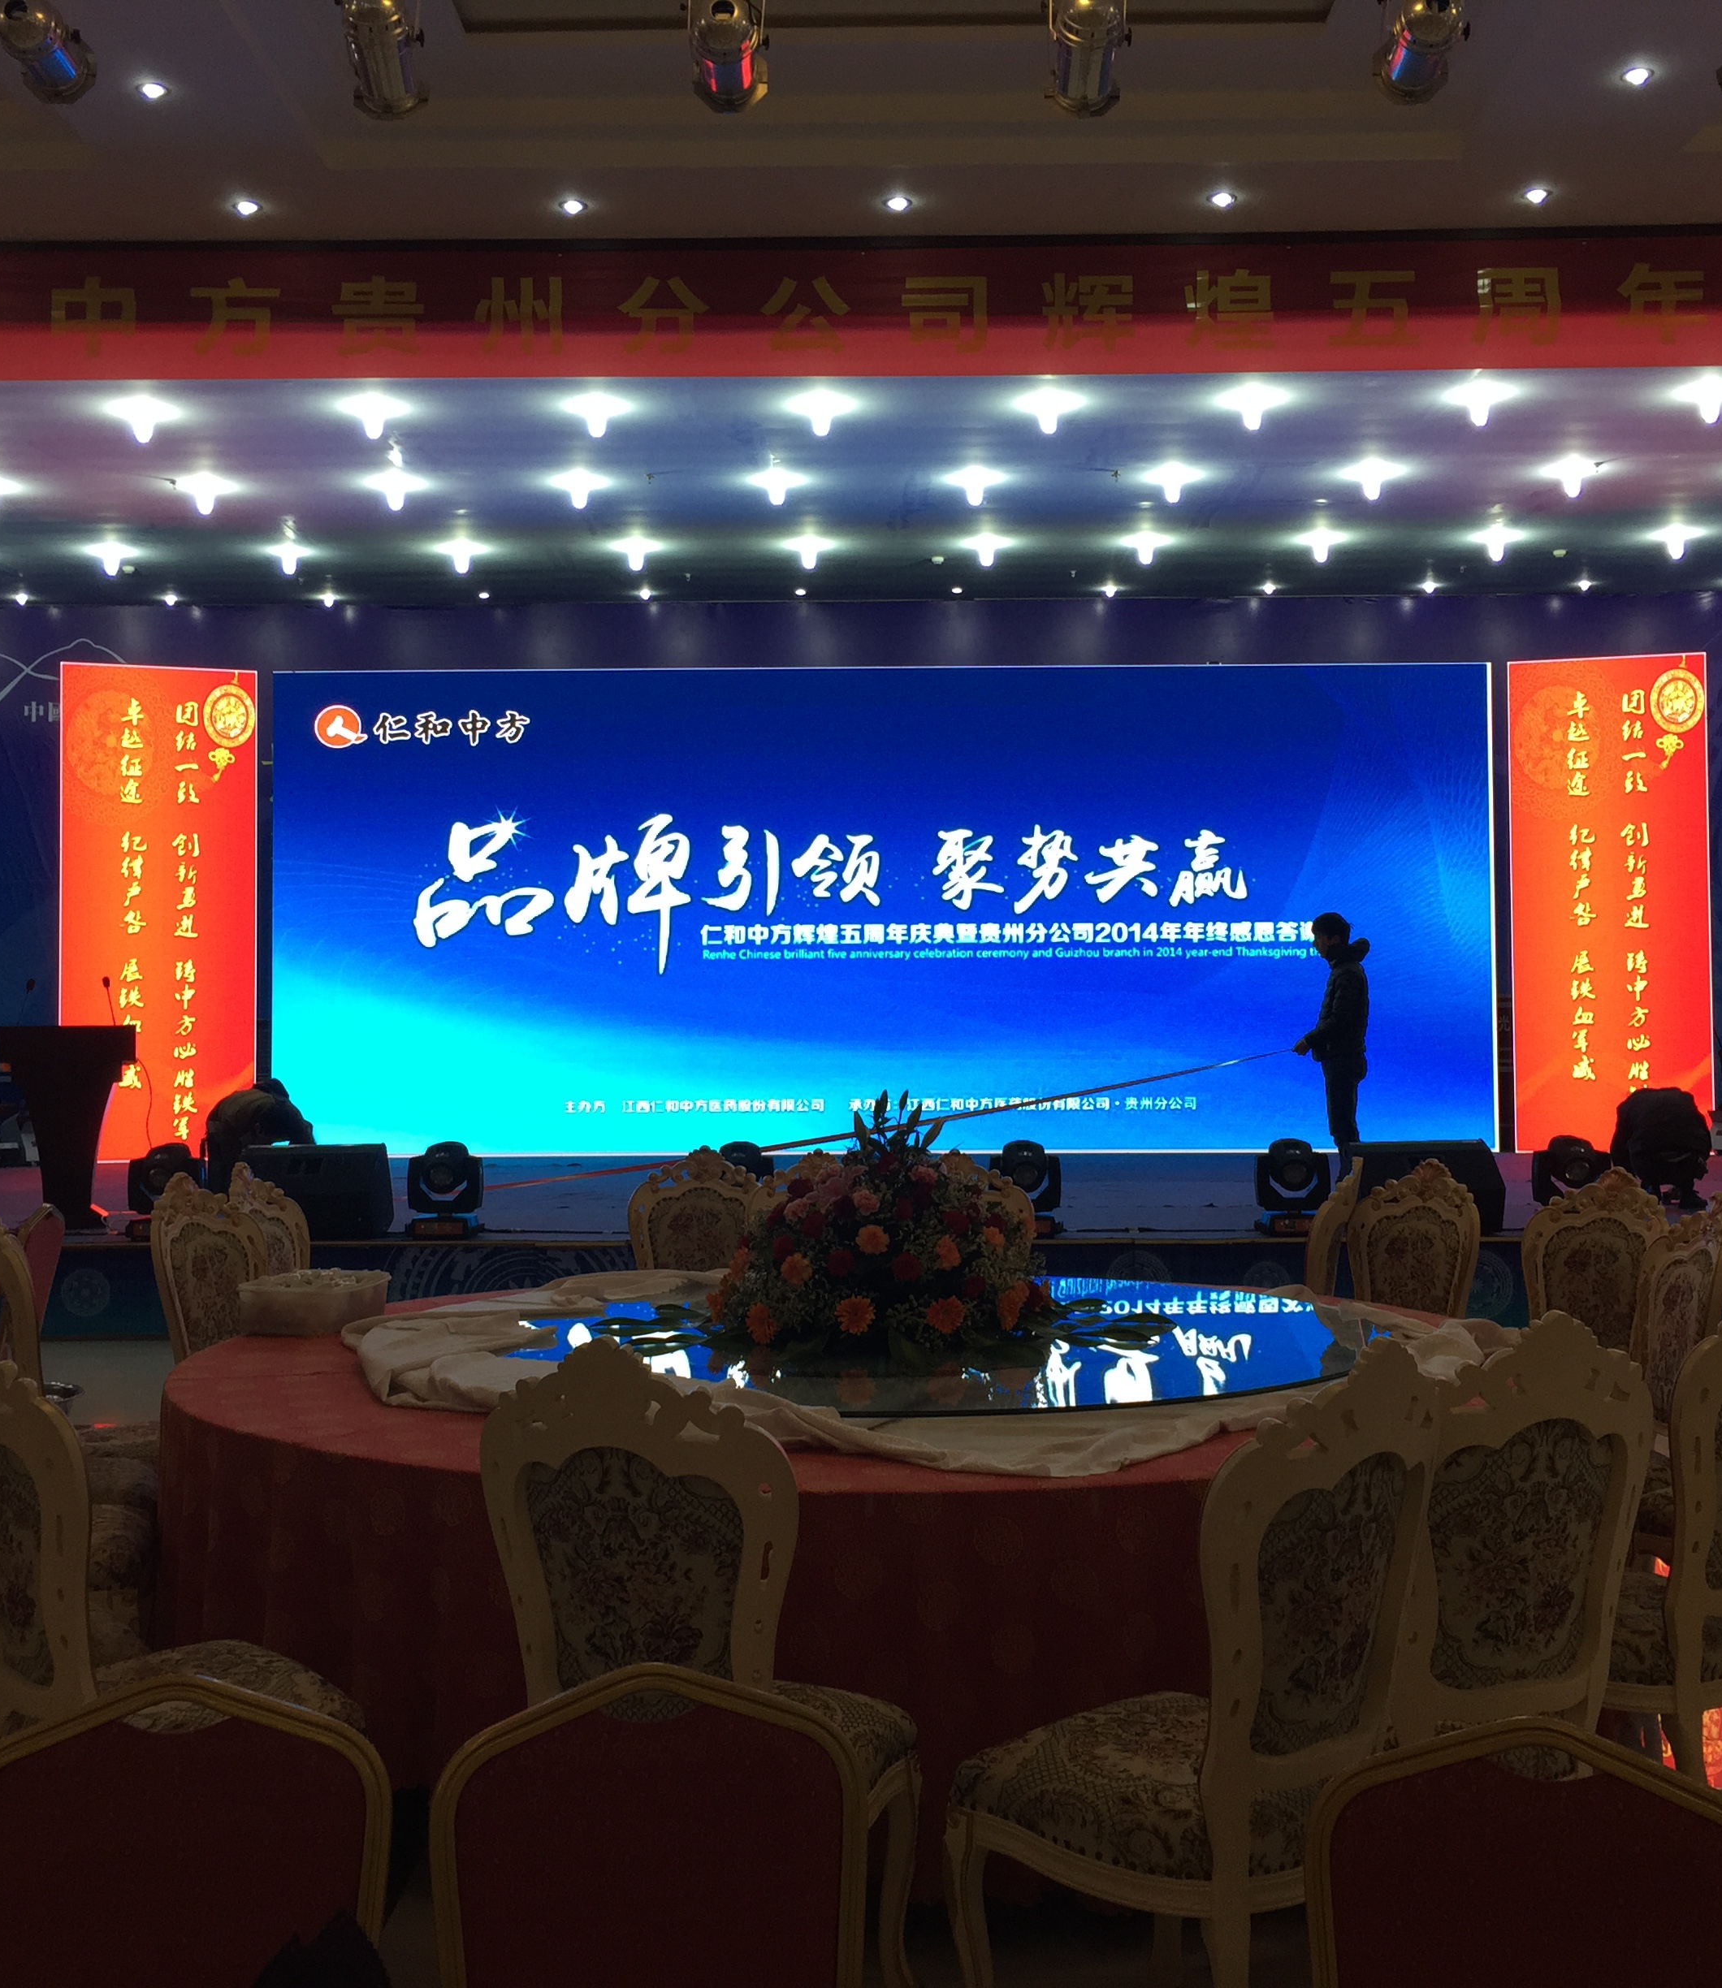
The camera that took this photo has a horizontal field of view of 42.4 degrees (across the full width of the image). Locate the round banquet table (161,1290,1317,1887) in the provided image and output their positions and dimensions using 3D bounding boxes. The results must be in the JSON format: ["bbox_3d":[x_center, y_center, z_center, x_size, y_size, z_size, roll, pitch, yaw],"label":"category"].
[{"bbox_3d":[0.011,1.214,5.436,3.180,0.690,3.180,0,-1,0],"label":"round banquet table"}]

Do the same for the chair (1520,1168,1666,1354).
[{"bbox_3d":[2.180,1.095,6.750,0.500,1.100,0.580,-1,-1,42],"label":"chair"}]

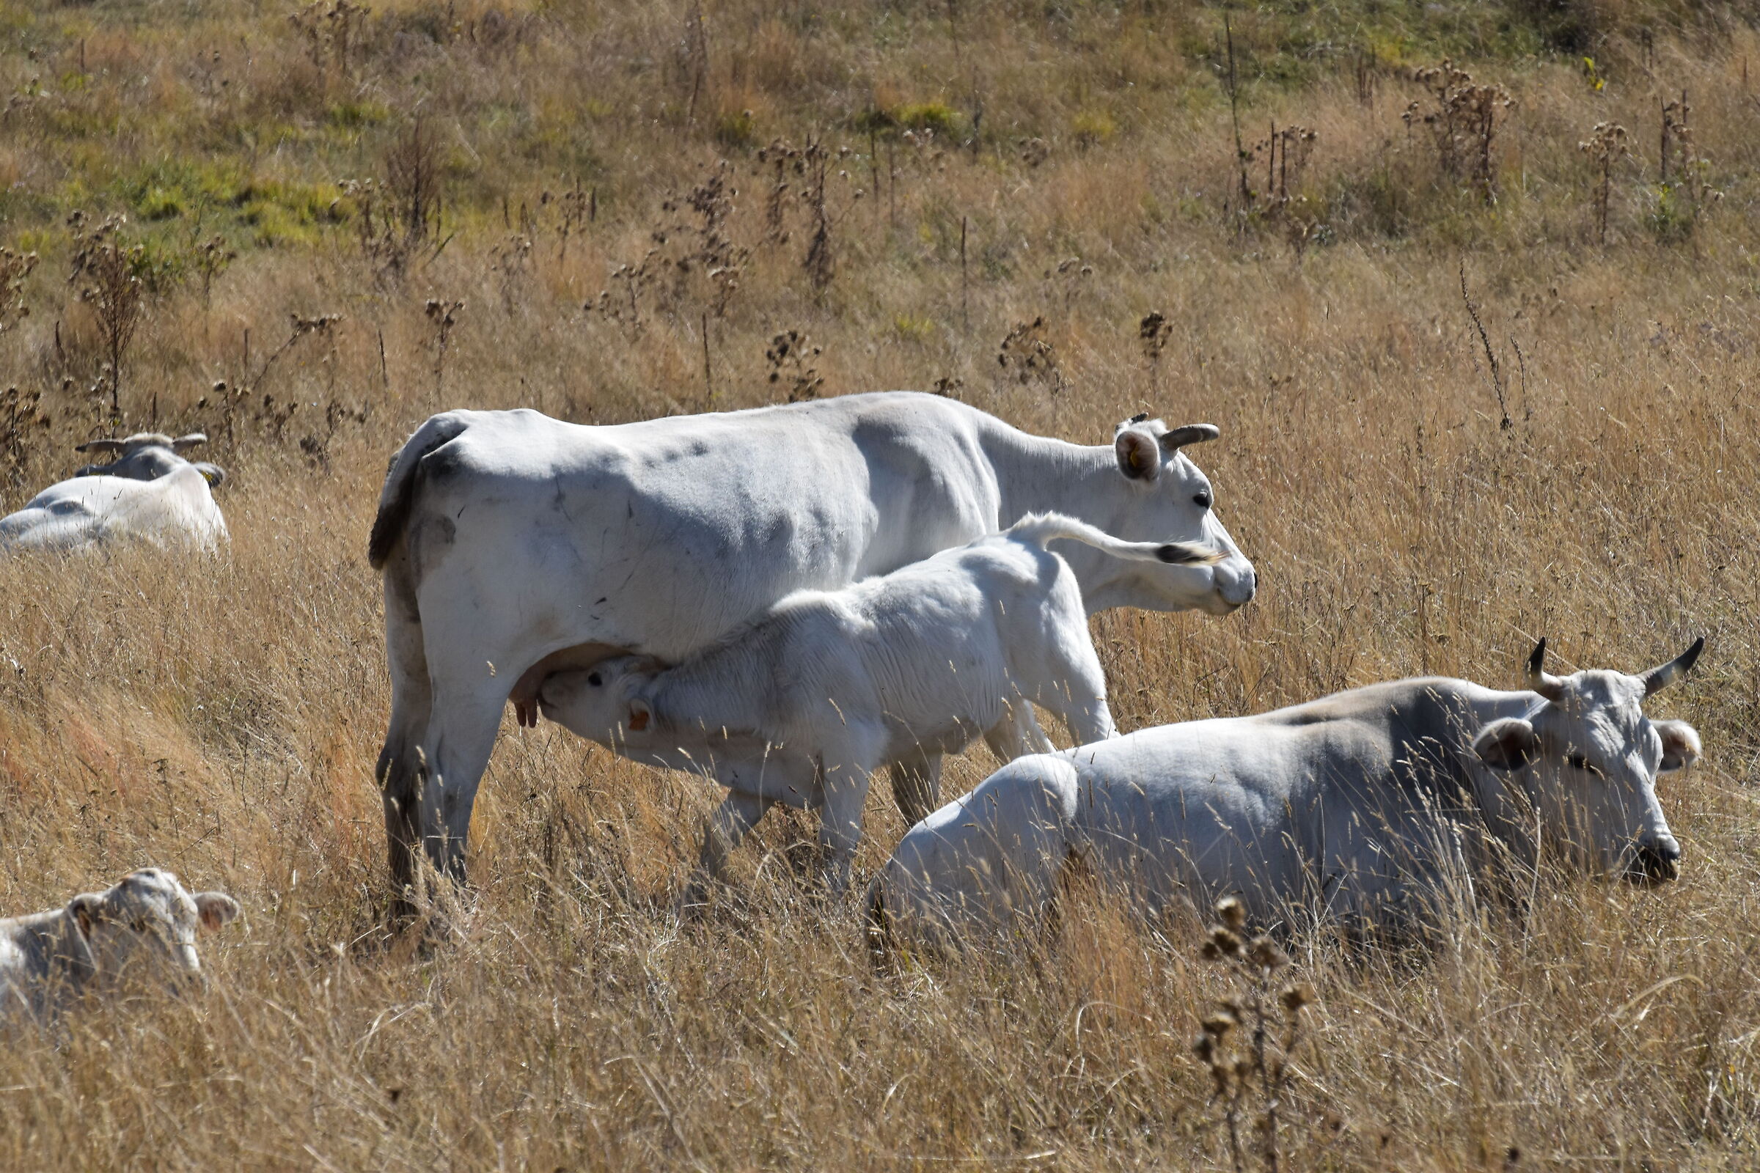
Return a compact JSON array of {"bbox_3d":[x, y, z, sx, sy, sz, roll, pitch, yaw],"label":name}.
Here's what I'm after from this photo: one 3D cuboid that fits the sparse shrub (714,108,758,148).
[{"bbox_3d":[-0.959,-3.046,112.000,0.283,0.283,0.269,0,2,0],"label":"sparse shrub"}]

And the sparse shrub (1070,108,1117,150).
[{"bbox_3d":[1.415,-3.042,112.000,0.301,0.274,0.286,0,2,0],"label":"sparse shrub"}]

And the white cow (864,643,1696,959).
[{"bbox_3d":[1.038,0.568,43.000,2.100,0.870,0.900,0,2,10],"label":"white cow"}]

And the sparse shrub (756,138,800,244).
[{"bbox_3d":[-0.553,-2.123,91.004,0.237,0.594,0.226,0,2,0],"label":"sparse shrub"}]

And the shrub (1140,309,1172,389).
[{"bbox_3d":[1.222,-1.034,74.359,0.145,0.382,0.138,0,2,0],"label":"shrub"}]

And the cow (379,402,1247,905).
[{"bbox_3d":[-0.140,0.206,46.000,2.460,1.450,0.660,-1,2,-17],"label":"cow"}]

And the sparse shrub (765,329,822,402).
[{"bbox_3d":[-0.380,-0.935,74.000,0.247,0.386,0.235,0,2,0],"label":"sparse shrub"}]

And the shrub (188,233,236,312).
[{"bbox_3d":[-3.261,-1.522,82.386,0.228,0.410,0.217,0,2,0],"label":"shrub"}]

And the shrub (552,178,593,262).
[{"bbox_3d":[-1.698,-2.014,93.000,0.220,0.478,0.209,0,2,0],"label":"shrub"}]

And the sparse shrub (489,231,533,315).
[{"bbox_3d":[-1.901,-1.607,87.000,0.220,0.433,0.209,0,2,0],"label":"sparse shrub"}]

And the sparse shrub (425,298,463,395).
[{"bbox_3d":[-1.912,-1.044,73.980,0.175,0.446,0.166,0,2,0],"label":"sparse shrub"}]

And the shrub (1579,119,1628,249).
[{"bbox_3d":[4.125,-2.286,96.000,0.290,0.720,0.275,0,2,0],"label":"shrub"}]

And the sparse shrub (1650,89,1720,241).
[{"bbox_3d":[4.366,-2.270,91.387,0.380,0.842,0.361,0,2,0],"label":"sparse shrub"}]

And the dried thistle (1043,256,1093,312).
[{"bbox_3d":[0.920,-1.469,83.000,0.250,0.311,0.238,0,2,0],"label":"dried thistle"}]

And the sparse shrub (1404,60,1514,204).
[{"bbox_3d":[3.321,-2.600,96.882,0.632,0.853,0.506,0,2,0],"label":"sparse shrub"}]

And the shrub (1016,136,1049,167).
[{"bbox_3d":[0.973,-2.749,107.000,0.209,0.227,0.199,0,2,0],"label":"shrub"}]

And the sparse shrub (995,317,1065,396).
[{"bbox_3d":[0.659,-0.997,73.854,0.301,0.367,0.286,0,2,0],"label":"sparse shrub"}]

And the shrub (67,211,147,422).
[{"bbox_3d":[-3.284,-1.140,71.664,0.345,0.912,0.327,0,2,0],"label":"shrub"}]

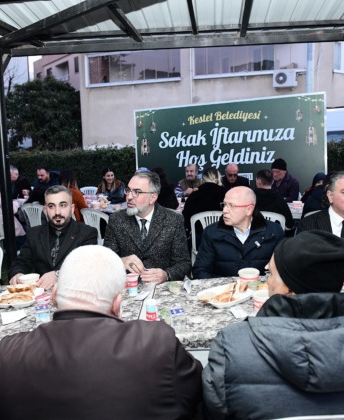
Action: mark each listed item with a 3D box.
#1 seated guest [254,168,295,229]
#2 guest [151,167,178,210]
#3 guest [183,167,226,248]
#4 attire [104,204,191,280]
[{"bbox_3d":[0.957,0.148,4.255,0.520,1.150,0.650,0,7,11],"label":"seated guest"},{"bbox_3d":[-0.091,0.148,4.736,0.480,1.264,0.750,-1,8,6],"label":"guest"},{"bbox_3d":[0.360,0.166,4.538,0.500,1.260,0.750,-1,8,7],"label":"guest"},{"bbox_3d":[-0.153,0.330,2.430,0.540,0.714,0.500,-1,8,7],"label":"attire"}]

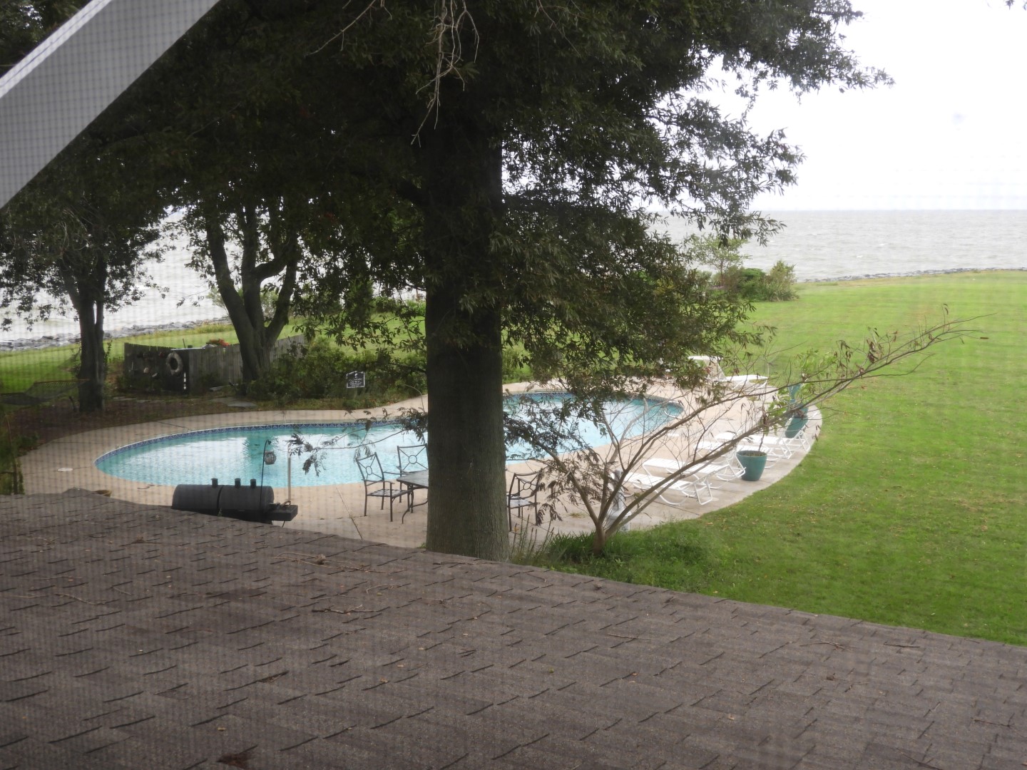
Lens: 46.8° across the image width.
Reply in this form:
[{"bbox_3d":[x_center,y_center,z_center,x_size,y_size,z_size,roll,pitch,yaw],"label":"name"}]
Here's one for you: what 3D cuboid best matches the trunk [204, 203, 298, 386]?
[{"bbox_3d":[-7.090,-2.361,32.073,2.500,4.950,1.500,-2,9,-12],"label":"trunk"}]

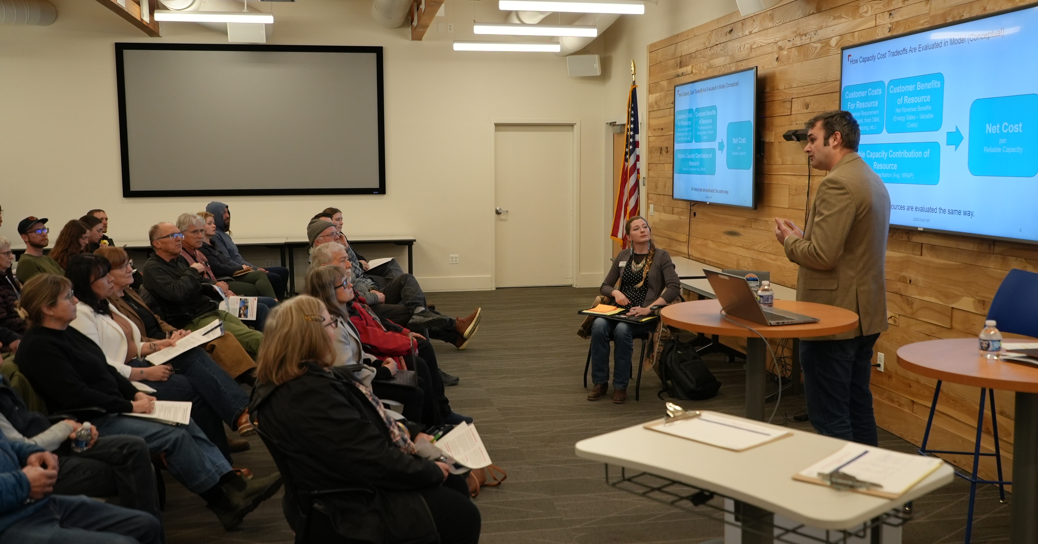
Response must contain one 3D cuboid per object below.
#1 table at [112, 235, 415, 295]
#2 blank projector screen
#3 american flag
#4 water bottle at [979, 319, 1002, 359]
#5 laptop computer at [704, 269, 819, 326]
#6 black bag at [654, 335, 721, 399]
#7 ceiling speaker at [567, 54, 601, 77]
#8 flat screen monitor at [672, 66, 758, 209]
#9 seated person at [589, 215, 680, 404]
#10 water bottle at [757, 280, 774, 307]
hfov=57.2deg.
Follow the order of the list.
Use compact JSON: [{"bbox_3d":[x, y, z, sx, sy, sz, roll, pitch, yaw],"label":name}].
[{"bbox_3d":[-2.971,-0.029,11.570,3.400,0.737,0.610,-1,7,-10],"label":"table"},{"bbox_3d":[-3.214,-1.837,11.574,3.130,1.815,0.070,-1,7,-10],"label":"blank projector screen"},{"bbox_3d":[1.077,-1.044,9.650,0.310,1.720,0.280,0,7,0],"label":"american flag"},{"bbox_3d":[1.472,0.211,2.969,0.063,0.116,0.063,0,7,0],"label":"water bottle"},{"bbox_3d":[0.927,0.090,3.668,0.325,0.187,0.313,-3,7,-19],"label":"laptop computer"},{"bbox_3d":[1.214,0.650,6.841,0.310,0.440,0.220,-6,-19,-40],"label":"black bag"},{"bbox_3d":[0.808,-2.571,11.850,0.375,0.270,0.210,2,31,17],"label":"ceiling speaker"},{"bbox_3d":[1.684,-1.134,8.252,0.065,1.090,1.890,-1,7,-10],"label":"flat screen monitor"},{"bbox_3d":[0.850,0.241,6.863,0.530,1.270,0.780,2,7,21],"label":"seated person"},{"bbox_3d":[1.028,0.091,3.963,0.067,0.115,0.067,-1,7,-10],"label":"water bottle"}]

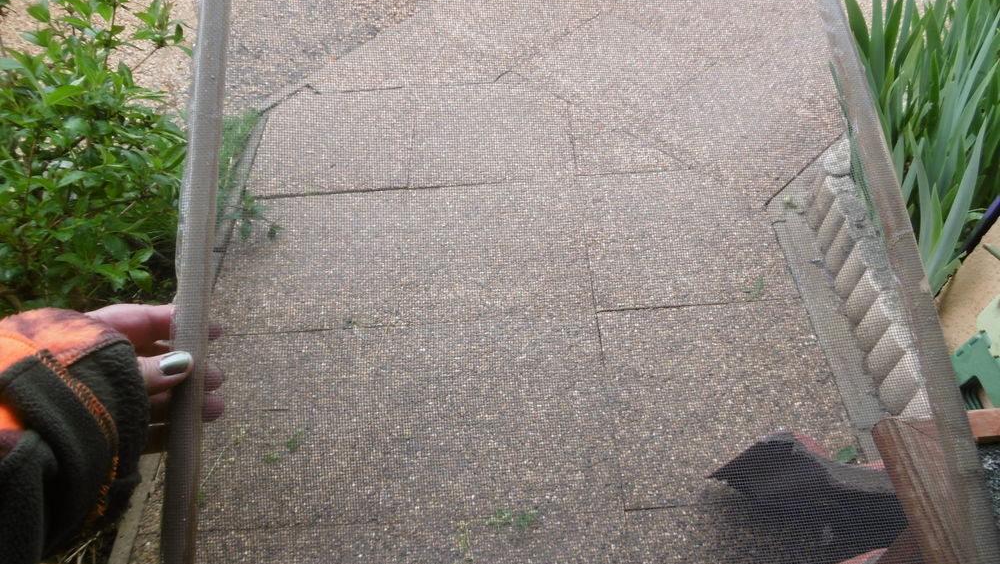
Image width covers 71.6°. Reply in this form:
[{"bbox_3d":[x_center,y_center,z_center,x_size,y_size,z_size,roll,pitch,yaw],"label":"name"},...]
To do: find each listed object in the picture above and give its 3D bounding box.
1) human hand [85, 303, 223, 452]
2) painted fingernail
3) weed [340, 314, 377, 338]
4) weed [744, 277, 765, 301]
[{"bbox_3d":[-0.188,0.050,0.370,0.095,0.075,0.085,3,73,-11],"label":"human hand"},{"bbox_3d":[-0.159,0.040,0.340,0.015,0.004,0.013,-11,65,3],"label":"painted fingernail"},{"bbox_3d":[-0.348,0.107,1.707,0.095,0.035,0.050,-6,51,0],"label":"weed"},{"bbox_3d":[0.622,0.015,1.693,0.048,0.040,0.047,-6,51,0],"label":"weed"}]

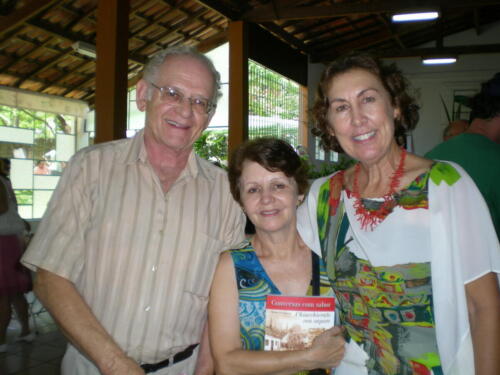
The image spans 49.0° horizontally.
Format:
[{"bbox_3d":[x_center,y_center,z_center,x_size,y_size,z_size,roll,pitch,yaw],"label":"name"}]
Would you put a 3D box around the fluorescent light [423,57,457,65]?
[{"bbox_3d":[3.492,-2.324,10.126,0.610,0.090,0.110,2,2,23],"label":"fluorescent light"}]

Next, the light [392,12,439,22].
[{"bbox_3d":[2.128,-2.193,7.073,0.610,0.090,0.110,2,2,23],"label":"light"}]

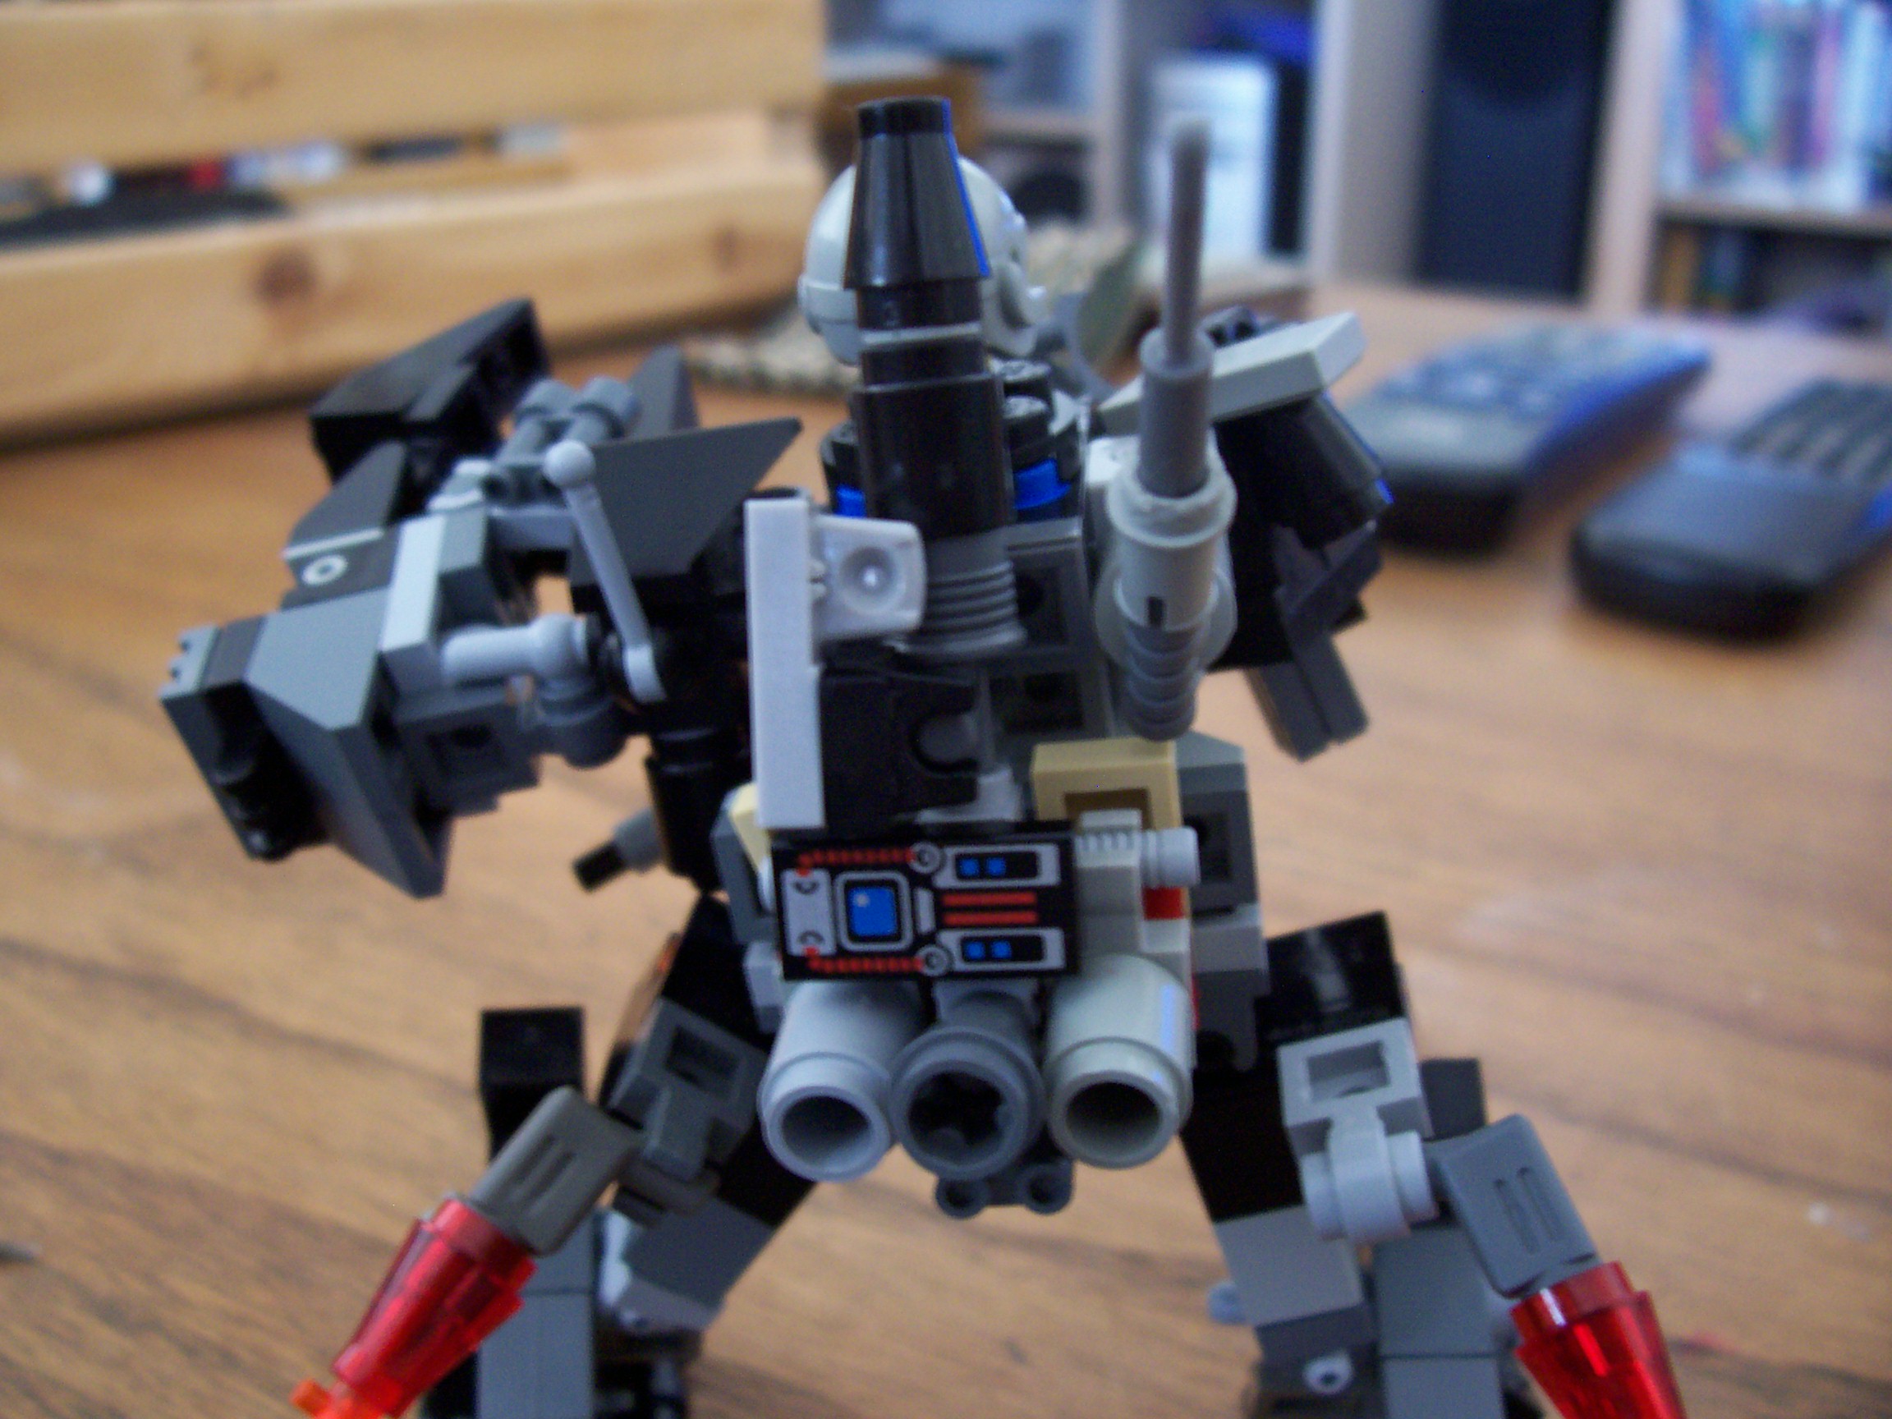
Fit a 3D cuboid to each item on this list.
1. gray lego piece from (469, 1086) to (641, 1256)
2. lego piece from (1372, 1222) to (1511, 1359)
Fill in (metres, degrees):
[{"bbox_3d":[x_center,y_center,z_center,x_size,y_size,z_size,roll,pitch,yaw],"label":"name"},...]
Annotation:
[{"bbox_3d":[-0.024,0.028,0.114,0.006,0.006,0.010,30,62,26],"label":"gray lego piece"},{"bbox_3d":[0.035,0.041,0.135,0.008,0.009,0.008,-4,6,12],"label":"lego piece"}]

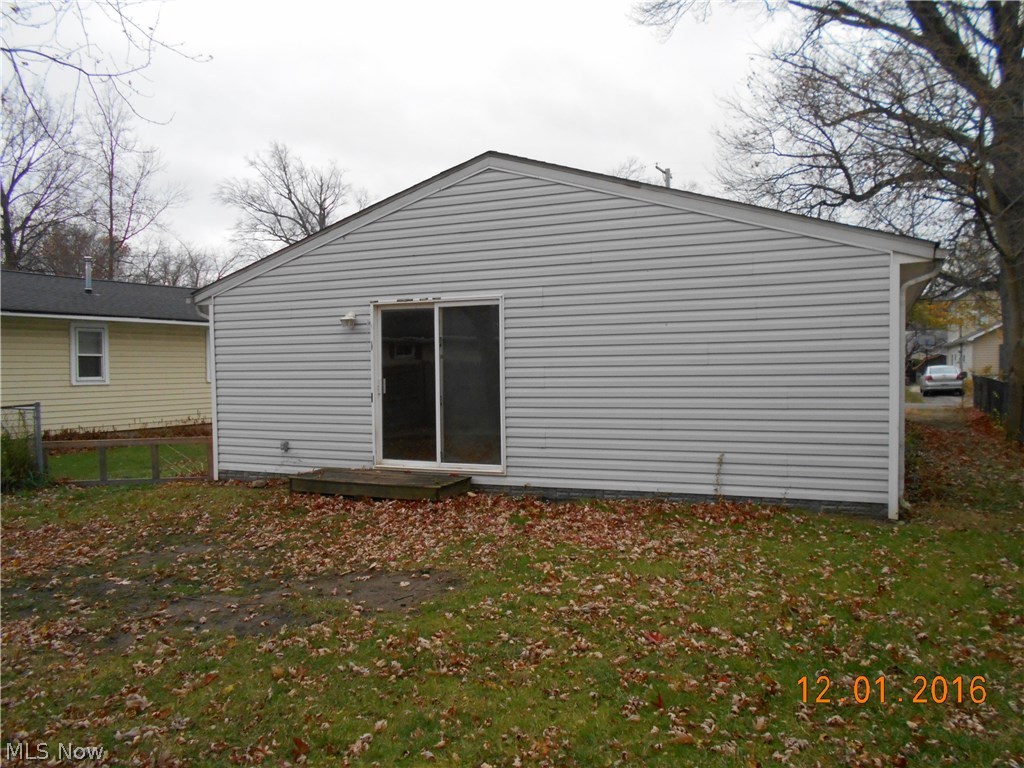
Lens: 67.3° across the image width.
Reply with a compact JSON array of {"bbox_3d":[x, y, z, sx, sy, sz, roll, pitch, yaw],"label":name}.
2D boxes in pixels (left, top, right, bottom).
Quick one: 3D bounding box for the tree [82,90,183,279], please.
[{"bbox_3d":[-20.096,-7.264,41.223,5.600,16.770,5.600,-2,2,-26],"label":"tree"}]

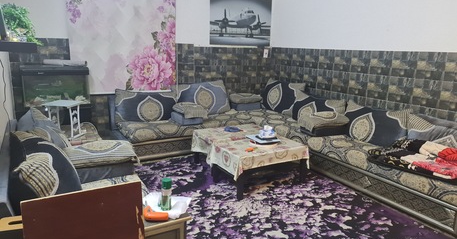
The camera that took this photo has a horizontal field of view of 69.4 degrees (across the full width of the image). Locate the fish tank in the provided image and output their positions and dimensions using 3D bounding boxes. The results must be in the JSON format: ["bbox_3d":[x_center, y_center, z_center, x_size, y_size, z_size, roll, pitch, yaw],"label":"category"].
[{"bbox_3d":[-2.063,-0.410,3.973,0.705,0.465,0.360,-6,14,-31],"label":"fish tank"}]

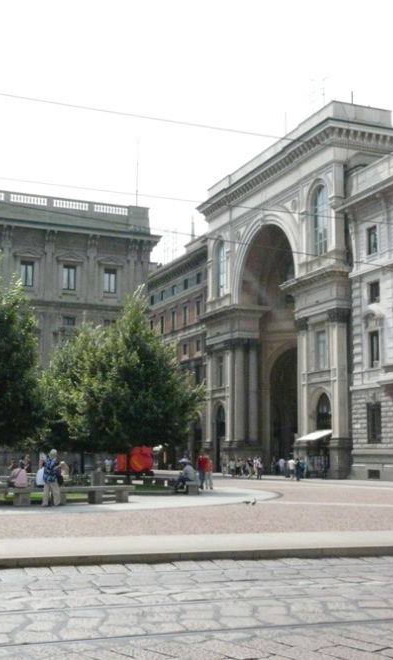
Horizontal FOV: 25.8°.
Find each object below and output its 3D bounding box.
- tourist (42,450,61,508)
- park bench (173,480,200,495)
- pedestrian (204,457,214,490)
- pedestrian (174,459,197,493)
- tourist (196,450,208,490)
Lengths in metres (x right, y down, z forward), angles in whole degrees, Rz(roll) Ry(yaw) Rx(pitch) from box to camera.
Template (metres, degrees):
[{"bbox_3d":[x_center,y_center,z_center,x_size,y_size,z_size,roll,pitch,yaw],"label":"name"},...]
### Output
[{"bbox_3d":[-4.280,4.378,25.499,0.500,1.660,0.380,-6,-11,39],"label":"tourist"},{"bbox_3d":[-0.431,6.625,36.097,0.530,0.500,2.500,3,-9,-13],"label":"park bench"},{"bbox_3d":[0.558,6.562,39.493,0.460,1.580,0.340,1,-8,0],"label":"pedestrian"},{"bbox_3d":[-0.451,5.969,35.200,0.920,1.340,0.520,2,-8,-8],"label":"pedestrian"},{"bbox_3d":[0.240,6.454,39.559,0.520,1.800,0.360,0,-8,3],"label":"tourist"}]

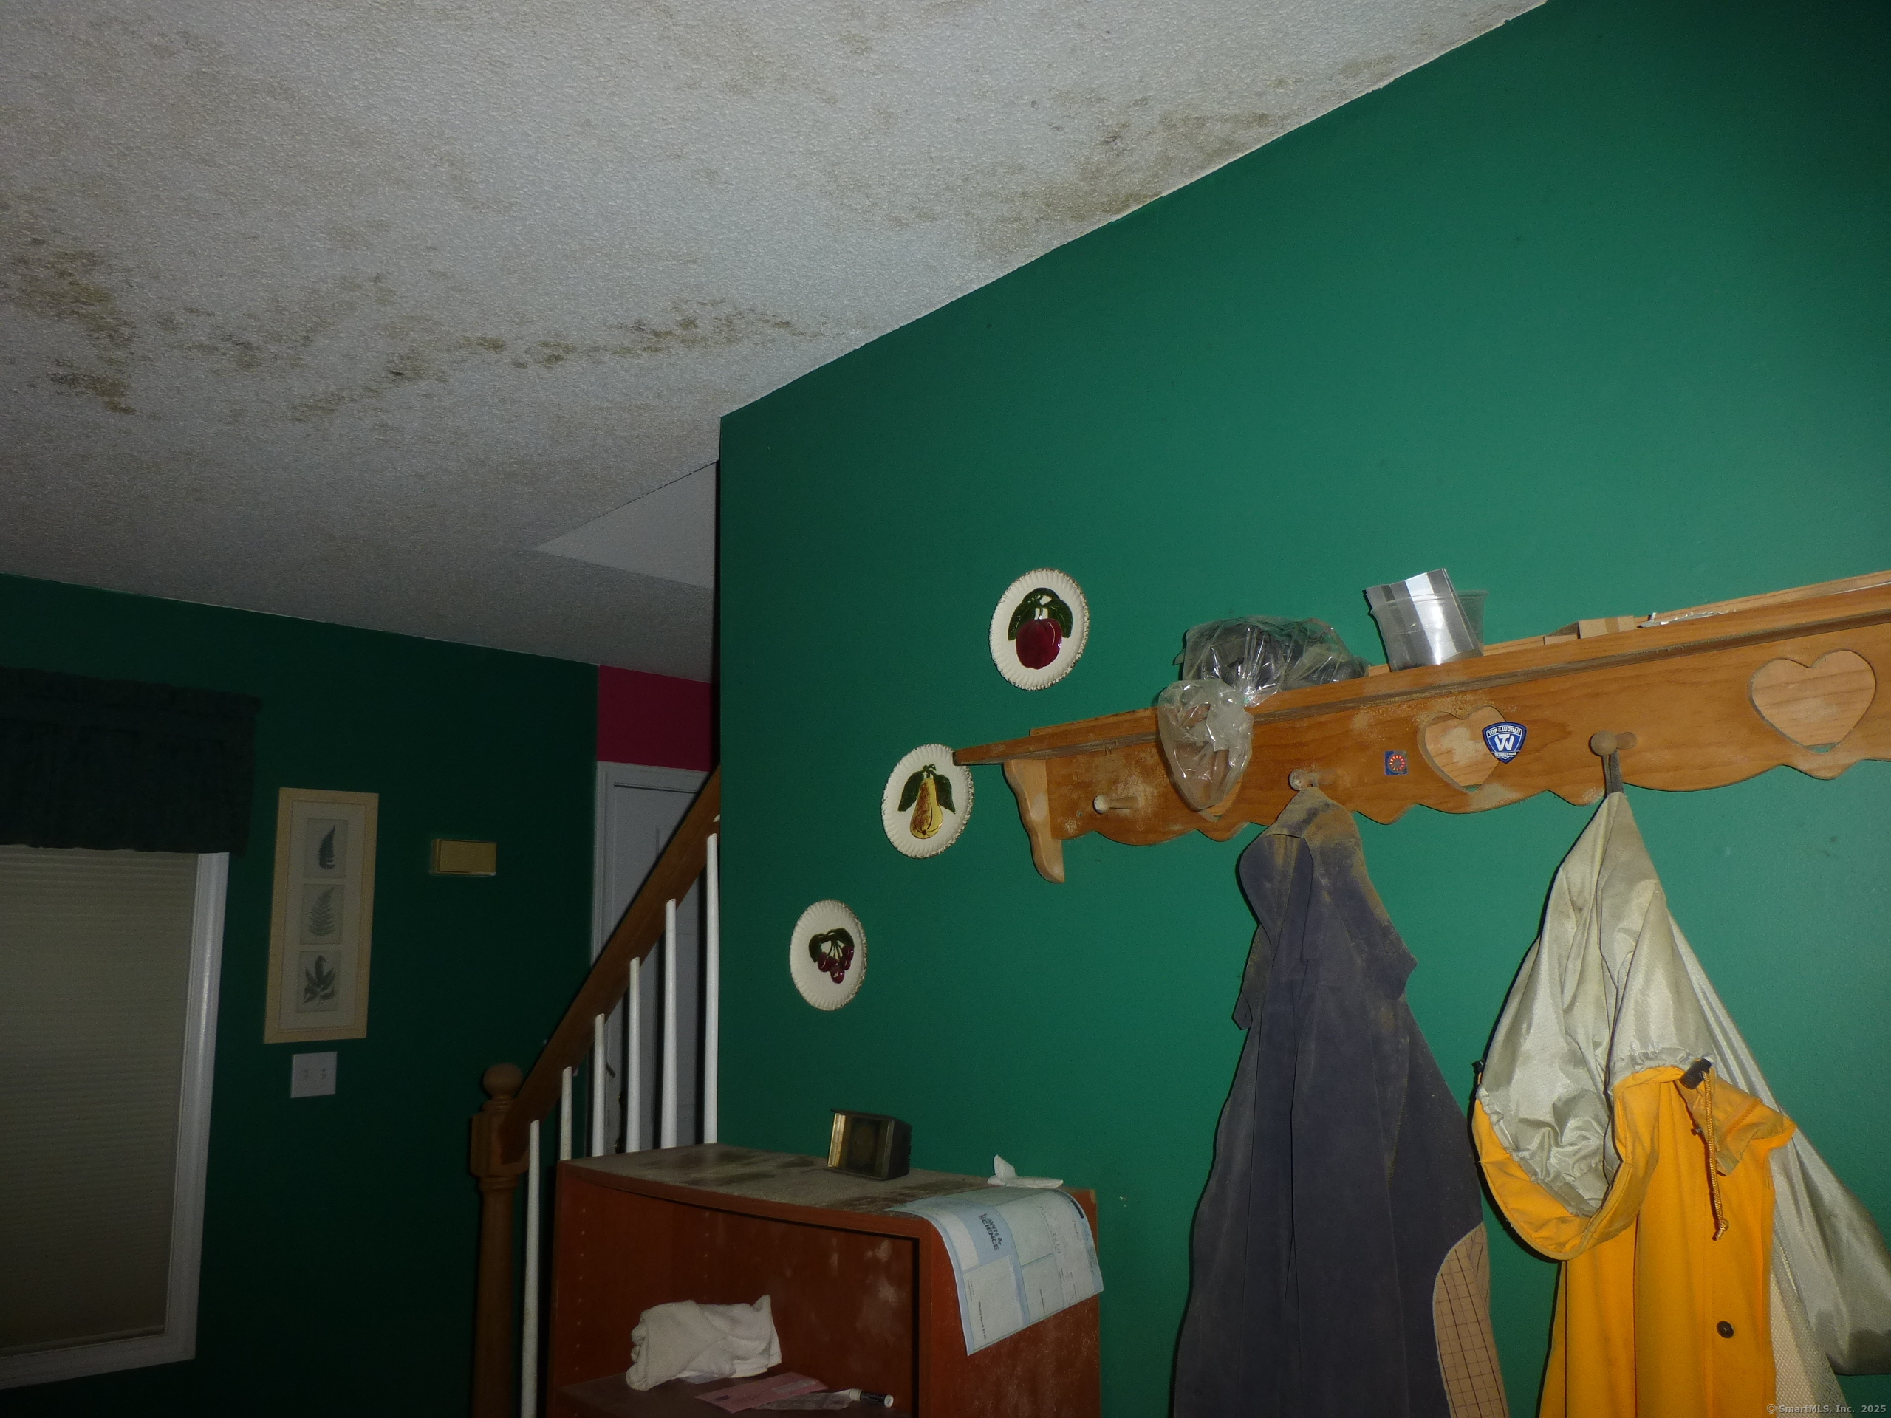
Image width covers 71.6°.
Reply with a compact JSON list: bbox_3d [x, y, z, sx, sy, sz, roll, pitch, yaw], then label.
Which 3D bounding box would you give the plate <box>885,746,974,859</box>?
[{"bbox_3d":[-0.022,0.136,1.931,0.174,0.171,0.025,-12,-15,43],"label":"plate"}]

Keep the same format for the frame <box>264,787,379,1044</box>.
[{"bbox_3d":[-1.746,0.576,3.678,0.020,0.695,0.272,-12,-15,43],"label":"frame"}]

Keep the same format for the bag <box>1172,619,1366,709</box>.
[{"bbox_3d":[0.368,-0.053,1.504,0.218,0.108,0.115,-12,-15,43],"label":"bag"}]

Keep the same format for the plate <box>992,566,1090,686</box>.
[{"bbox_3d":[0.133,-0.109,1.816,0.174,0.171,0.025,-12,-15,43],"label":"plate"}]

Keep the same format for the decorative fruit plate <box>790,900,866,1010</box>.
[{"bbox_3d":[-0.178,0.384,2.049,0.174,0.171,0.025,-12,-15,43],"label":"decorative fruit plate"}]

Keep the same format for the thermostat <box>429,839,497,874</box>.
[{"bbox_3d":[-1.447,0.448,3.943,0.053,0.102,0.178,-12,-15,43],"label":"thermostat"}]

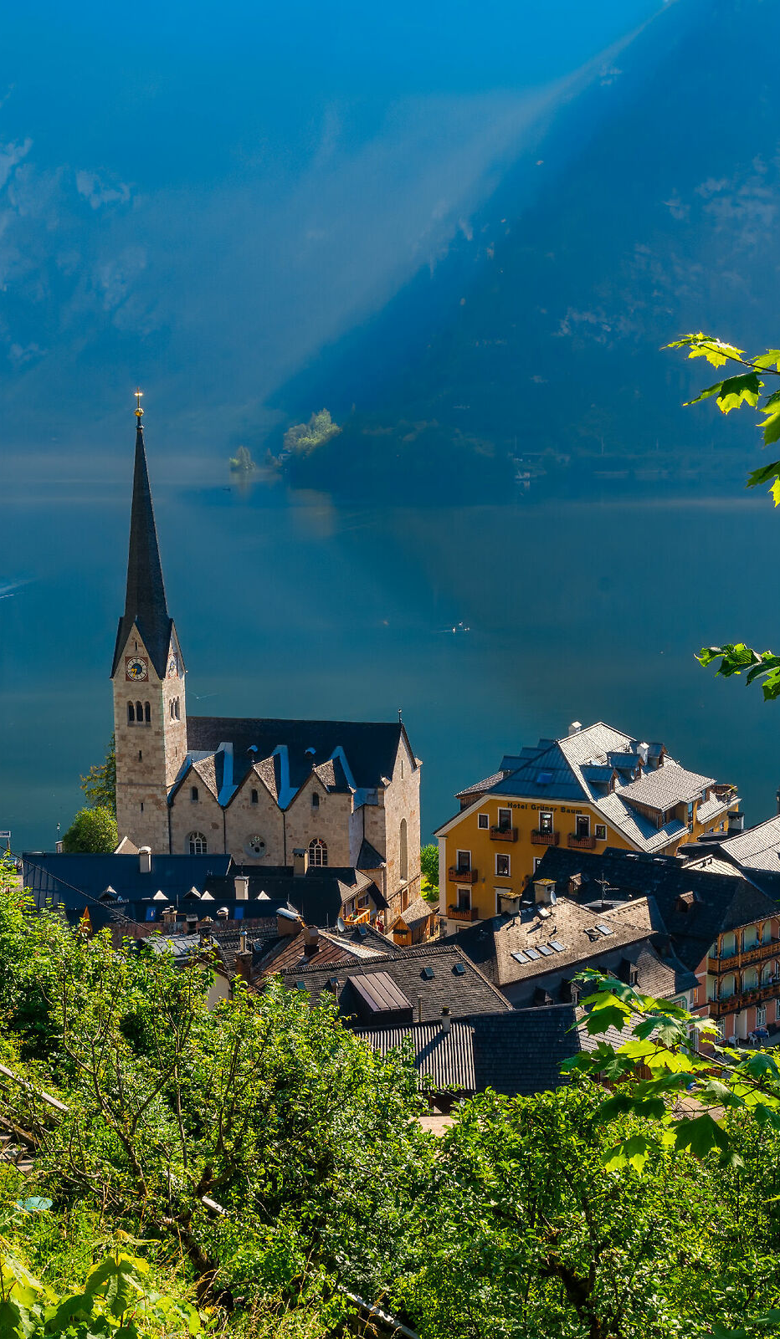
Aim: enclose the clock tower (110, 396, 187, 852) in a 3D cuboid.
[{"bbox_3d":[-21.211,-0.650,170.739,5.100,46.670,5.100,1,9,16],"label":"clock tower"}]

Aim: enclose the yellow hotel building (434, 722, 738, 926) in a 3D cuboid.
[{"bbox_3d":[17.473,14.136,170.051,19.200,18.700,22.000,4,10,29],"label":"yellow hotel building"}]

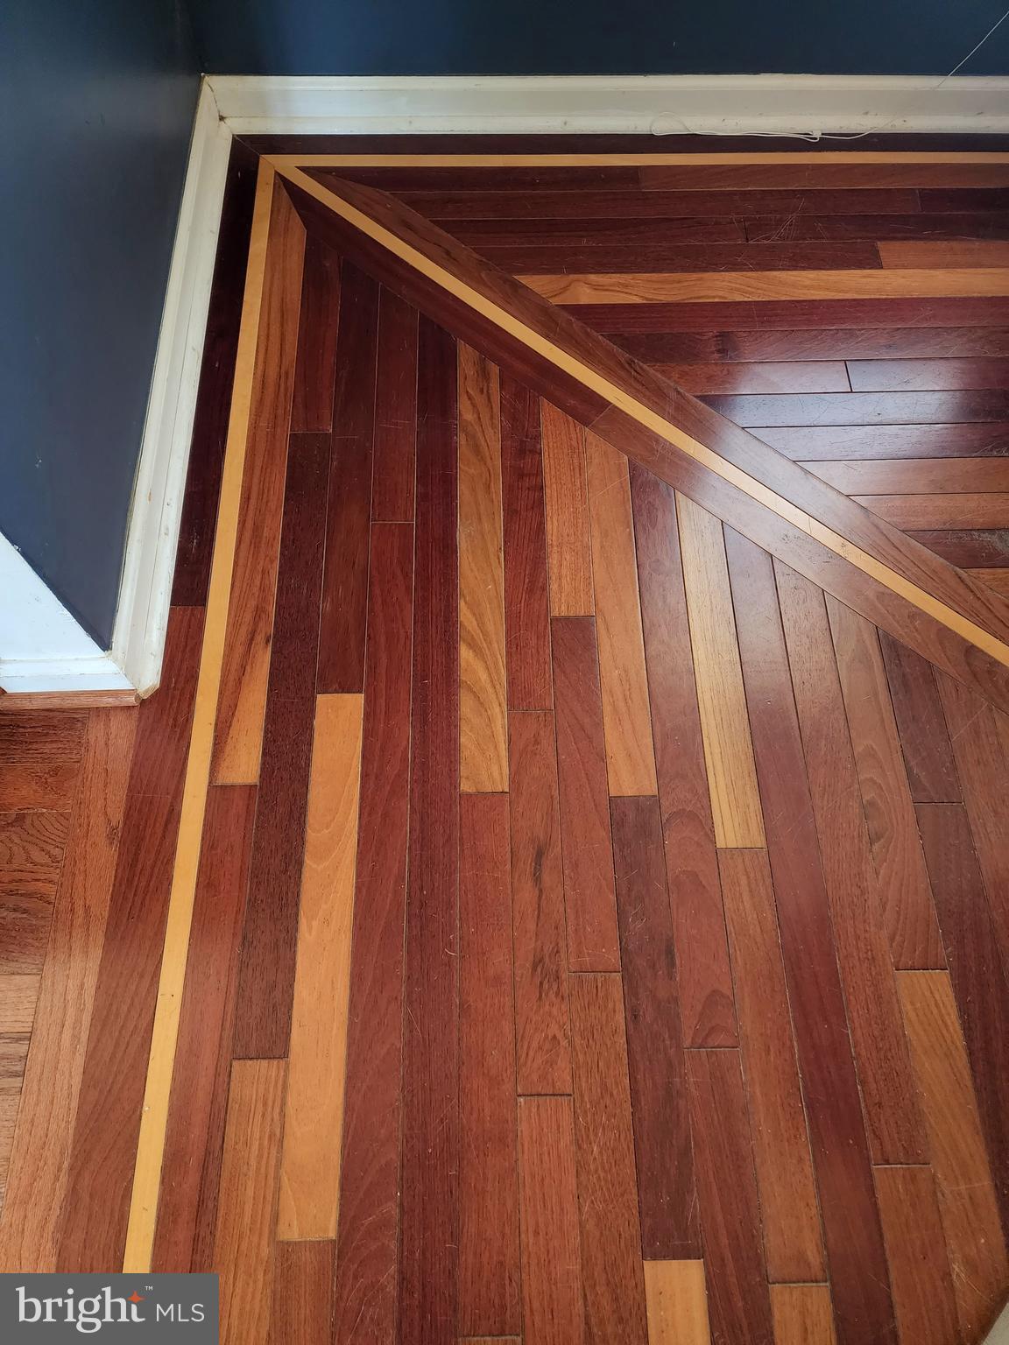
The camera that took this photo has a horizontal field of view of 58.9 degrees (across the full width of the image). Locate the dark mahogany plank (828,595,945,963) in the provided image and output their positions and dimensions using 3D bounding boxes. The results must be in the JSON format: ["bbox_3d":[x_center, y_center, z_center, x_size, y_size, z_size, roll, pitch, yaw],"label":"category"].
[{"bbox_3d":[0.437,0.110,1.046,0.058,0.019,0.456,-1,66,-1],"label":"dark mahogany plank"}]

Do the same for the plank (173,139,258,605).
[{"bbox_3d":[-0.408,-0.473,1.294,0.055,0.019,0.860,-1,66,-1],"label":"plank"}]

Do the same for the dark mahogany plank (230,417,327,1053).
[{"bbox_3d":[-0.258,0.037,1.080,0.058,0.018,0.790,-1,67,-1],"label":"dark mahogany plank"}]

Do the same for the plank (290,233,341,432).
[{"bbox_3d":[-0.269,-0.499,1.306,0.059,0.019,0.381,-1,66,-1],"label":"plank"}]

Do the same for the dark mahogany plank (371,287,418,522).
[{"bbox_3d":[-0.153,-0.385,1.263,0.058,0.018,0.417,-1,67,-1],"label":"dark mahogany plank"}]

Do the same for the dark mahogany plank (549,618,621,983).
[{"bbox_3d":[0.092,0.129,1.043,0.058,0.018,0.425,-1,67,-1],"label":"dark mahogany plank"}]

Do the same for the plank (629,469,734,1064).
[{"bbox_3d":[0.204,0.051,1.070,0.059,0.019,0.736,-1,66,-1],"label":"plank"}]

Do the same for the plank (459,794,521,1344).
[{"bbox_3d":[-0.018,0.379,0.934,0.058,0.018,0.515,-1,67,-1],"label":"plank"}]

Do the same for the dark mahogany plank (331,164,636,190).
[{"bbox_3d":[-0.044,-0.781,1.430,0.527,0.019,0.058,-1,66,-1],"label":"dark mahogany plank"}]

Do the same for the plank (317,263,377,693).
[{"bbox_3d":[-0.208,-0.297,1.225,0.058,0.018,0.710,-1,67,-1],"label":"plank"}]

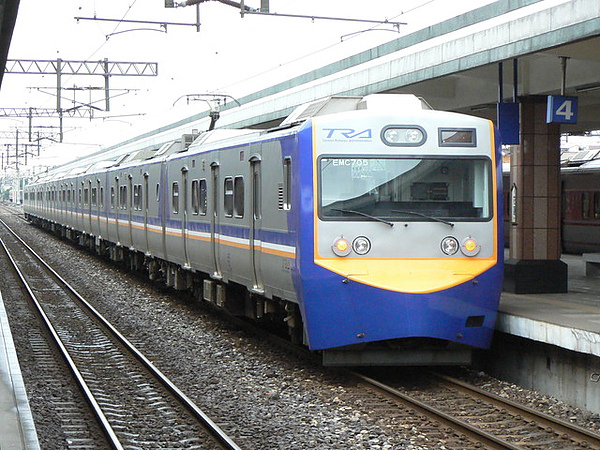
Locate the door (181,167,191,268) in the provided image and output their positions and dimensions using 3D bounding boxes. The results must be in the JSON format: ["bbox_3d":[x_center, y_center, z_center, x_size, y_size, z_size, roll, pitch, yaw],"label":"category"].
[{"bbox_3d":[-2.438,-0.149,42.001,0.100,2.050,1.250,0,1,-9],"label":"door"}]

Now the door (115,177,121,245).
[{"bbox_3d":[-5.758,-0.457,62.343,0.100,2.030,1.250,0,1,-9],"label":"door"}]

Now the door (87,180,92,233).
[{"bbox_3d":[-8.238,-0.680,77.585,0.100,2.030,1.400,0,1,-9],"label":"door"}]

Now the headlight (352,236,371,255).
[{"bbox_3d":[0.829,0.280,26.690,0.245,0.245,0.100,0,-5,-9],"label":"headlight"}]

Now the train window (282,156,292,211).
[{"bbox_3d":[-0.179,-0.591,28.116,0.060,0.754,0.735,0,1,-9],"label":"train window"}]

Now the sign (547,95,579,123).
[{"bbox_3d":[3.799,-1.675,28.600,0.390,0.390,0.200,3,0,-12],"label":"sign"}]

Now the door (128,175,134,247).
[{"bbox_3d":[-4.857,-0.411,56.823,0.100,2.030,1.250,0,1,-9],"label":"door"}]

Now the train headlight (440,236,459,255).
[{"bbox_3d":[2.040,0.280,26.968,0.250,0.250,0.100,0,1,-9],"label":"train headlight"}]

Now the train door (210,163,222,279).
[{"bbox_3d":[-1.568,-0.084,36.746,0.100,2.070,1.420,0,1,-9],"label":"train door"}]

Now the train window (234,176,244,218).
[{"bbox_3d":[-1.023,-0.469,33.286,0.060,0.706,1.250,0,1,-9],"label":"train window"}]

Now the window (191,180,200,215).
[{"bbox_3d":[-2.103,-0.553,39.768,0.070,0.700,1.170,0,1,-9],"label":"window"}]

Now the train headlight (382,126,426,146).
[{"bbox_3d":[1.427,-1.209,26.989,0.620,0.285,0.120,0,1,-9],"label":"train headlight"}]

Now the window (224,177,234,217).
[{"bbox_3d":[-1.250,-0.498,34.675,0.060,0.717,1.250,0,1,-9],"label":"window"}]

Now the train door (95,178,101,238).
[{"bbox_3d":[-7.395,-0.630,72.372,0.100,2.030,1.250,0,1,-9],"label":"train door"}]

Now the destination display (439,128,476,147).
[{"bbox_3d":[2.152,-1.192,27.043,0.530,0.265,0.100,0,-5,-9],"label":"destination display"}]

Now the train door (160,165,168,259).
[{"bbox_3d":[-3.201,-0.295,46.675,0.100,2.100,1.150,0,1,-9],"label":"train door"}]

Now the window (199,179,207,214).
[{"bbox_3d":[-1.905,-0.556,38.687,0.060,0.708,1.250,0,1,-9],"label":"window"}]

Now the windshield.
[{"bbox_3d":[1.430,-0.496,26.860,2.380,0.870,0.130,0,-5,-9],"label":"windshield"}]

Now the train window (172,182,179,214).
[{"bbox_3d":[-2.741,-0.590,43.674,0.070,0.690,1.150,0,1,-9],"label":"train window"}]

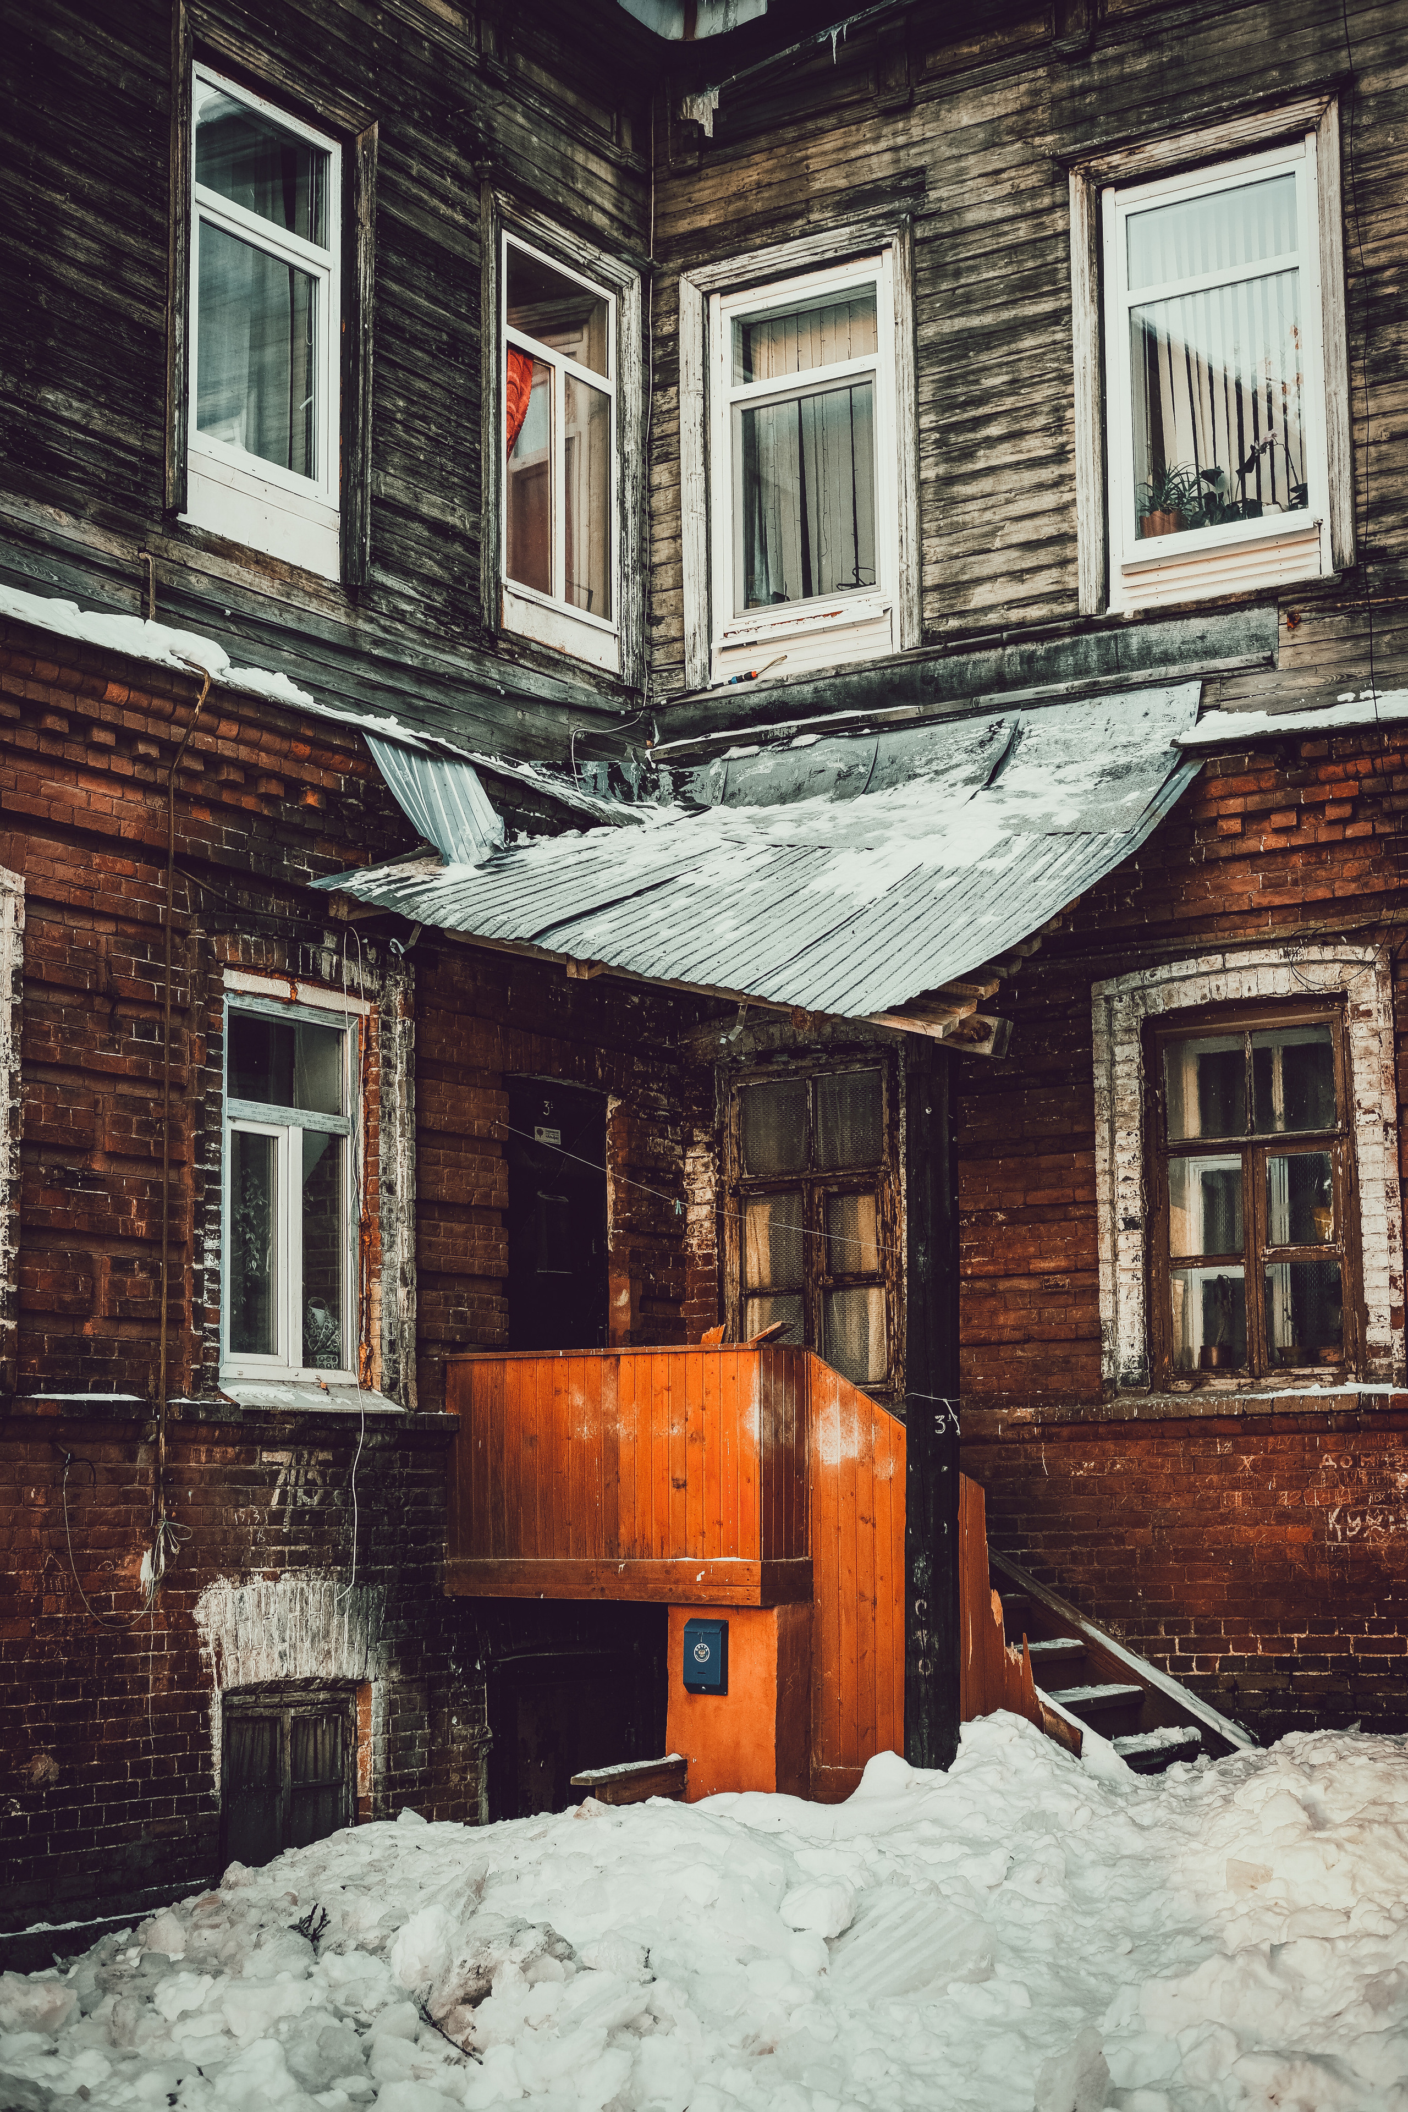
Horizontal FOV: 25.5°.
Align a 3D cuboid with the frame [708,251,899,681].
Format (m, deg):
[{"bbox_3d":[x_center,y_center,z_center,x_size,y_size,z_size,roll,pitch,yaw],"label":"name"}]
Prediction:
[{"bbox_3d":[0.523,-2.983,15.912,1.092,2.091,0.100,-6,-10,32],"label":"frame"}]

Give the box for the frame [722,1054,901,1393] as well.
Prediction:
[{"bbox_3d":[0.554,0.864,15.280,1.004,1.681,0.120,-6,-10,32],"label":"frame"}]

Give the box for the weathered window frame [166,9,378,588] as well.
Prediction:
[{"bbox_3d":[-1.955,-3.313,13.823,0.150,2.223,1.389,-6,-10,32],"label":"weathered window frame"}]

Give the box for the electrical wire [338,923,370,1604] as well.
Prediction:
[{"bbox_3d":[-1.503,0.873,13.338,0.100,2.912,0.178,-6,-10,32],"label":"electrical wire"}]

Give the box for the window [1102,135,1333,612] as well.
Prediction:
[{"bbox_3d":[2.432,-3.214,14.708,1.075,2.122,0.100,-6,-10,32],"label":"window"}]

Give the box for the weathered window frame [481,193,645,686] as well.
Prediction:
[{"bbox_3d":[-0.760,-3.058,15.668,0.150,2.174,1.406,-6,-10,32],"label":"weathered window frame"}]

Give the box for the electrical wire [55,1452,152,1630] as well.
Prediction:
[{"bbox_3d":[-2.295,1.859,11.916,0.060,0.687,0.513,-6,-10,32],"label":"electrical wire"}]

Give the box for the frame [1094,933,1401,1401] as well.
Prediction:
[{"bbox_3d":[2.470,0.548,14.024,1.419,1.944,0.220,-6,-10,32],"label":"frame"}]

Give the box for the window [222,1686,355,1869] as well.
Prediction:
[{"bbox_3d":[-1.754,3.014,12.856,0.120,0.759,0.834,-6,-10,32],"label":"window"}]

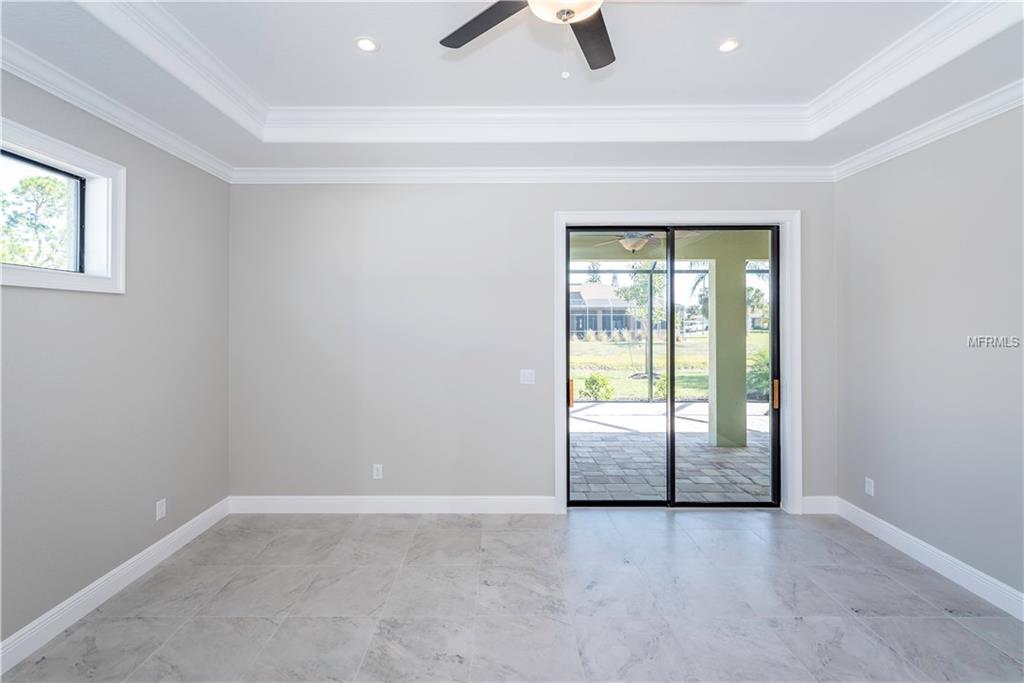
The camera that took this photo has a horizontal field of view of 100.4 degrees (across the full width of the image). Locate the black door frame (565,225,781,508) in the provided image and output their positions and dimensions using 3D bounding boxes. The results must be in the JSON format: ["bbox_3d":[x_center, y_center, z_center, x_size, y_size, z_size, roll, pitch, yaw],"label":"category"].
[{"bbox_3d":[1.345,0.210,3.610,1.810,2.370,0.100,0,1,0],"label":"black door frame"}]

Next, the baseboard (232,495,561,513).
[{"bbox_3d":[-0.975,1.327,3.466,2.660,0.142,0.020,0,1,0],"label":"baseboard"}]

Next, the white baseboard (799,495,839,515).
[{"bbox_3d":[2.502,1.327,3.466,0.295,0.142,0.020,0,1,0],"label":"white baseboard"}]

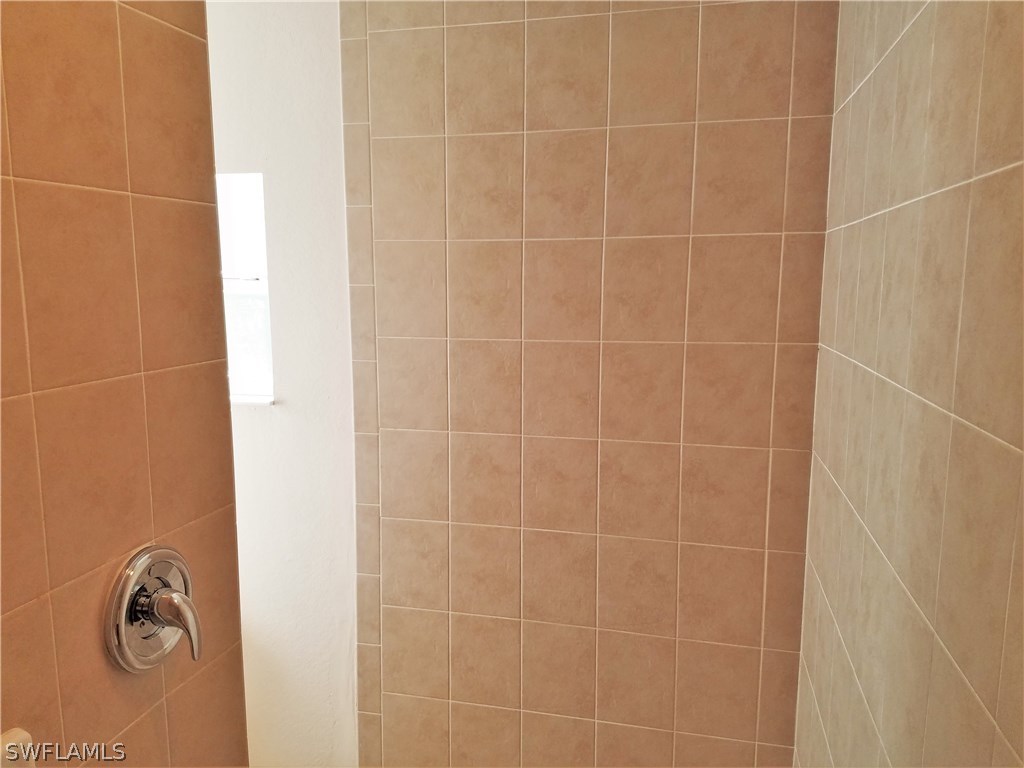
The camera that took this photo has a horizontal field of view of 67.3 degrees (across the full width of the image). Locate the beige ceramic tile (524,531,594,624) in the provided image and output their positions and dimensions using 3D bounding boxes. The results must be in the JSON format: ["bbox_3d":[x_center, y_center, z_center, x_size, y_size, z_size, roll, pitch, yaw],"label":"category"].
[{"bbox_3d":[0.125,0.507,2.012,0.200,0.250,0.010,2,8,14],"label":"beige ceramic tile"}]

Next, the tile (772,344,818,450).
[{"bbox_3d":[0.666,0.032,1.810,0.091,0.249,0.010,2,9,14],"label":"tile"}]

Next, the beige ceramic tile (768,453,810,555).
[{"bbox_3d":[0.666,0.281,1.847,0.090,0.249,0.010,2,9,14],"label":"beige ceramic tile"}]

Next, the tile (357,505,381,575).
[{"bbox_3d":[-0.400,0.437,2.157,0.074,0.201,0.009,2,8,14],"label":"tile"}]

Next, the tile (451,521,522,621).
[{"bbox_3d":[-0.069,0.505,2.067,0.200,0.251,0.010,2,8,13],"label":"tile"}]

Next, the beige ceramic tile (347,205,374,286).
[{"bbox_3d":[-0.399,-0.364,2.041,0.074,0.201,0.009,2,8,14],"label":"beige ceramic tile"}]

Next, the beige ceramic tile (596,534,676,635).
[{"bbox_3d":[0.325,0.521,1.973,0.200,0.251,0.010,2,8,13],"label":"beige ceramic tile"}]

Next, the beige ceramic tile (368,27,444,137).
[{"bbox_3d":[-0.264,-0.759,1.950,0.201,0.251,0.009,2,8,14],"label":"beige ceramic tile"}]

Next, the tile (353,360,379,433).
[{"bbox_3d":[-0.397,0.037,2.098,0.074,0.201,0.009,2,8,14],"label":"tile"}]

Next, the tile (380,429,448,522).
[{"bbox_3d":[-0.262,0.249,2.089,0.201,0.252,0.009,2,8,14],"label":"tile"}]

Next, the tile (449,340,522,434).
[{"bbox_3d":[-0.067,0.009,2.006,0.201,0.252,0.009,2,8,14],"label":"tile"}]

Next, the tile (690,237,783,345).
[{"bbox_3d":[0.522,-0.221,1.811,0.200,0.250,0.010,2,9,14],"label":"tile"}]

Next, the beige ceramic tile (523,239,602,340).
[{"bbox_3d":[0.129,-0.234,1.929,0.201,0.251,0.009,2,8,14],"label":"beige ceramic tile"}]

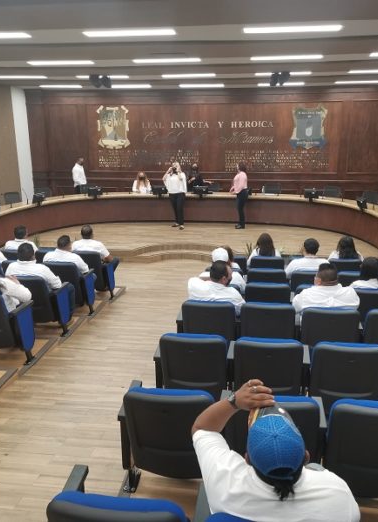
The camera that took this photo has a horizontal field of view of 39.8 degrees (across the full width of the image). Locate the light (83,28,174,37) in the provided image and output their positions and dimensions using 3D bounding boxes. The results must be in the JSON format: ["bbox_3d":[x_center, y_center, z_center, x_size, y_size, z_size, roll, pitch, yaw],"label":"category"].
[{"bbox_3d":[-0.710,-2.721,6.224,1.170,0.070,0.300,2,16,8],"label":"light"}]

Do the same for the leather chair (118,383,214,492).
[{"bbox_3d":[-0.086,1.059,3.266,0.600,0.900,0.620,2,16,8],"label":"leather chair"}]

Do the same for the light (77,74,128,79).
[{"bbox_3d":[-1.891,-4.018,11.429,1.200,0.070,0.290,1,15,6],"label":"light"}]

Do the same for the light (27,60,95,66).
[{"bbox_3d":[-2.197,-3.405,9.009,1.200,0.070,0.290,1,15,6],"label":"light"}]

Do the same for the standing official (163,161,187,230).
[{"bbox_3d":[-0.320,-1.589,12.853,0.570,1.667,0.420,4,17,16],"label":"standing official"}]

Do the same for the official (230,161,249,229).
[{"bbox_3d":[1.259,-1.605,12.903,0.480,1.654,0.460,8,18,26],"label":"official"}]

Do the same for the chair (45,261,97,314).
[{"bbox_3d":[-1.770,0.357,7.800,0.600,0.910,0.640,2,16,8],"label":"chair"}]

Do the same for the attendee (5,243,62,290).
[{"bbox_3d":[-1.899,0.287,6.633,0.653,1.224,0.780,4,16,16],"label":"attendee"}]

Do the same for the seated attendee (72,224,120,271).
[{"bbox_3d":[-1.626,0.000,8.958,0.550,1.264,0.820,2,16,10],"label":"seated attendee"}]

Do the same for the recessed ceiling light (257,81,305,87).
[{"bbox_3d":[2.420,-4.648,13.661,1.200,0.070,0.200,2,16,8],"label":"recessed ceiling light"}]

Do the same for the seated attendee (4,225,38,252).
[{"bbox_3d":[-2.630,-0.010,8.567,0.551,1.234,0.796,2,15,10],"label":"seated attendee"}]

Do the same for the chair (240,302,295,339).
[{"bbox_3d":[0.783,0.765,5.326,0.600,0.920,0.620,2,16,8],"label":"chair"}]

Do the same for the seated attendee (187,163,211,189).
[{"bbox_3d":[0.198,-1.903,13.954,0.580,1.350,0.650,2,16,8],"label":"seated attendee"}]

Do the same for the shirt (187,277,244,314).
[{"bbox_3d":[0.269,0.463,5.326,0.570,0.629,0.360,4,16,15],"label":"shirt"}]

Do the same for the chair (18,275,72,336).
[{"bbox_3d":[-1.909,0.508,6.719,0.600,0.910,0.640,2,16,8],"label":"chair"}]

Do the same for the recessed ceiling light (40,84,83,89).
[{"bbox_3d":[-3.547,-4.856,14.552,1.200,0.070,0.200,2,16,8],"label":"recessed ceiling light"}]

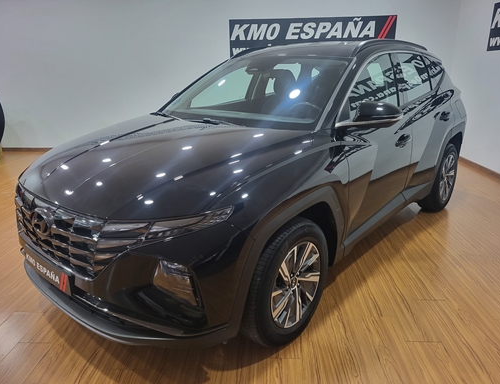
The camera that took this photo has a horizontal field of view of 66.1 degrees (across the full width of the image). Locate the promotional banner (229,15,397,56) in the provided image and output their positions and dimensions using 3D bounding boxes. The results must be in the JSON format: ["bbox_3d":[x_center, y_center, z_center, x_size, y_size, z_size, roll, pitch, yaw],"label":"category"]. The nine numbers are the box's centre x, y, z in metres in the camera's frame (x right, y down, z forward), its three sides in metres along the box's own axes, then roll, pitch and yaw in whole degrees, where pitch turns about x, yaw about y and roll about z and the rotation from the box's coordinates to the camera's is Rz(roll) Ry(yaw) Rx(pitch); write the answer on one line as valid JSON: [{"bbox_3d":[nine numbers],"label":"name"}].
[{"bbox_3d":[1.022,-2.560,6.398,2.720,0.620,0.030,1,18,5],"label":"promotional banner"}]

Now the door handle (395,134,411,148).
[{"bbox_3d":[1.105,-0.367,2.782,0.060,0.060,0.240,14,23,39],"label":"door handle"}]

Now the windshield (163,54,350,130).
[{"bbox_3d":[-0.014,-0.743,2.768,1.440,0.140,0.910,14,54,39],"label":"windshield"}]

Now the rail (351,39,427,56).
[{"bbox_3d":[1.176,-1.165,3.126,0.070,0.130,1.530,14,23,39],"label":"rail"}]

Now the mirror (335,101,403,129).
[{"bbox_3d":[0.686,-0.428,2.167,0.250,0.180,0.270,14,23,39],"label":"mirror"}]

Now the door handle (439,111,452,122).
[{"bbox_3d":[1.789,-0.685,3.511,0.060,0.060,0.240,14,23,39],"label":"door handle"}]

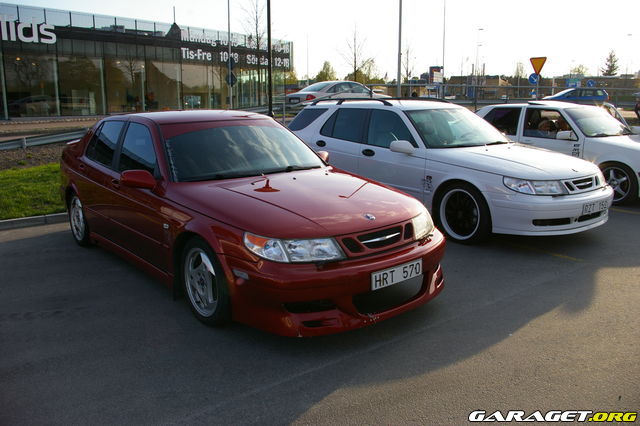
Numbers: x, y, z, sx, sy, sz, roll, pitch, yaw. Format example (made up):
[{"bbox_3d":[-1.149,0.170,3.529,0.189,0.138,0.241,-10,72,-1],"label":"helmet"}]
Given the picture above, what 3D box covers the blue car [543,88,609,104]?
[{"bbox_3d":[15.048,-6.698,31.911,4.250,1.460,1.750,-1,13,0],"label":"blue car"}]

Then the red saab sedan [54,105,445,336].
[{"bbox_3d":[-1.050,-0.260,5.247,1.830,1.430,4.800,-11,16,-40],"label":"red saab sedan"}]

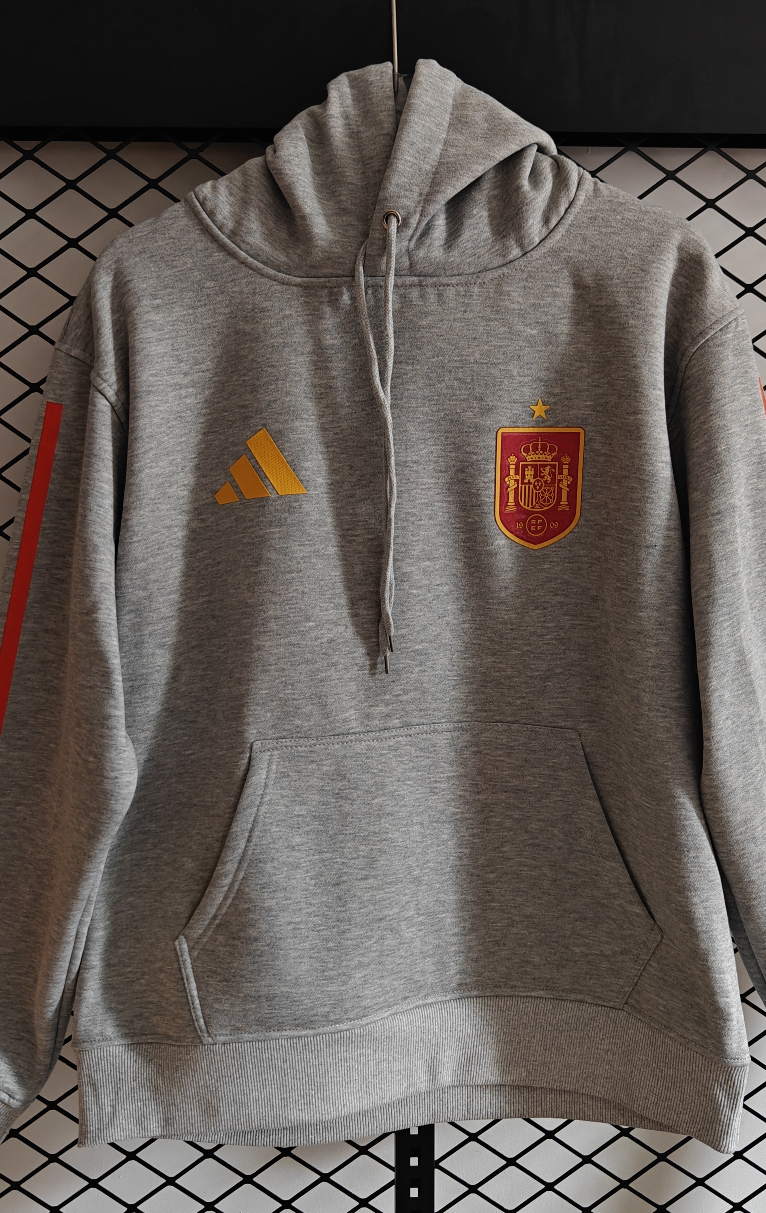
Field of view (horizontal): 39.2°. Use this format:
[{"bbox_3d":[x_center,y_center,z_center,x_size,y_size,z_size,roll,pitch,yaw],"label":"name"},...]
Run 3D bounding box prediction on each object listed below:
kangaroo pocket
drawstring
[{"bbox_3d":[0.027,0.200,0.785,0.352,0.230,0.045,0,3,-2],"label":"kangaroo pocket"},{"bbox_3d":[-0.004,-0.117,0.765,0.033,0.327,0.025,0,3,-2],"label":"drawstring"}]

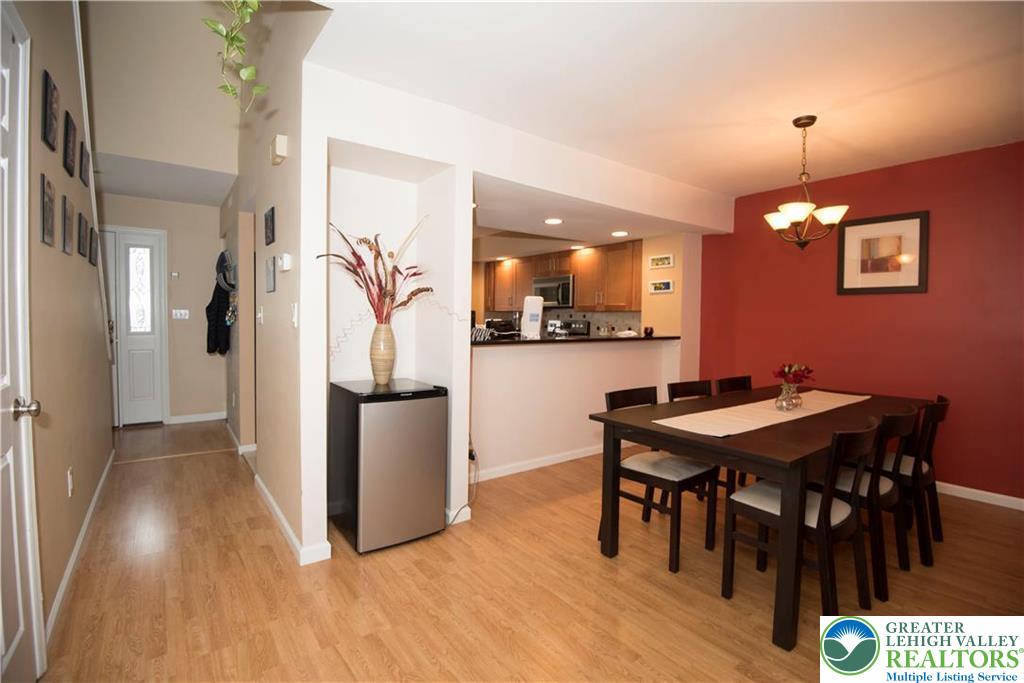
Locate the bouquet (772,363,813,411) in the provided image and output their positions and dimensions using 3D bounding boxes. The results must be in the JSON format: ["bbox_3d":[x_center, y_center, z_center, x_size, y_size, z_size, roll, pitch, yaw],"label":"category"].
[{"bbox_3d":[1.644,0.264,2.668,0.225,0.261,0.205,-1,4,-37],"label":"bouquet"}]

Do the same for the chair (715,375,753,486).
[{"bbox_3d":[1.705,0.688,3.142,0.466,0.833,0.485,-1,4,-37],"label":"chair"}]

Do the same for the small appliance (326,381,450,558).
[{"bbox_3d":[-0.740,0.675,2.707,0.487,0.830,0.534,-1,4,-37],"label":"small appliance"}]

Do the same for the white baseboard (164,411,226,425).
[{"bbox_3d":[-3.602,0.873,5.196,0.584,0.085,0.018,-1,4,-37],"label":"white baseboard"}]

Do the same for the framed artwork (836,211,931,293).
[{"bbox_3d":[2.928,-0.683,3.620,0.030,0.607,0.569,-1,4,-37],"label":"framed artwork"}]

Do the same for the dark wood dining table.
[{"bbox_3d":[1.589,0.755,2.698,2.300,0.743,0.919,-2,4,-38],"label":"dark wood dining table"}]

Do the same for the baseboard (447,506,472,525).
[{"bbox_3d":[-0.315,1.054,2.762,0.143,0.082,0.022,-1,4,-37],"label":"baseboard"}]

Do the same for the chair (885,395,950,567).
[{"bbox_3d":[2.187,0.723,2.623,0.466,0.833,0.485,-2,4,-39],"label":"chair"}]

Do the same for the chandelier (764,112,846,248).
[{"bbox_3d":[1.779,-0.948,2.755,0.530,0.778,0.520,-1,4,-37],"label":"chandelier"}]

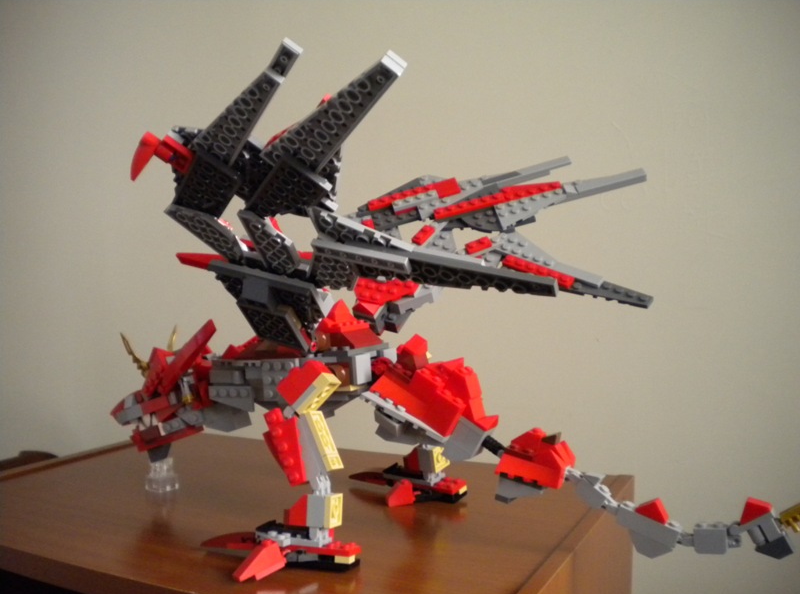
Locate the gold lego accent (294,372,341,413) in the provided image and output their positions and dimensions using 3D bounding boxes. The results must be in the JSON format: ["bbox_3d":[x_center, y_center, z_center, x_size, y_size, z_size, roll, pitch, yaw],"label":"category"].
[{"bbox_3d":[-0.040,0.047,0.389,0.006,0.024,0.008,51,21,26],"label":"gold lego accent"}]

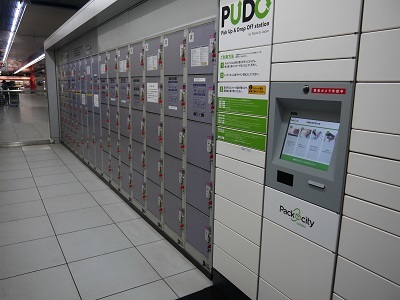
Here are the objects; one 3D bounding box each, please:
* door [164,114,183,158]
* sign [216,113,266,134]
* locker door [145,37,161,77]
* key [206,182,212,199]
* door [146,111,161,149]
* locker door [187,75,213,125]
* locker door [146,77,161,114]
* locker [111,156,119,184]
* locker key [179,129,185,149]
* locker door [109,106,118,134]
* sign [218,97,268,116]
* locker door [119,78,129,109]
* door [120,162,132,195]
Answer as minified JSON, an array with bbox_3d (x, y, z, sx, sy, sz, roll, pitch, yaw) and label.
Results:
[{"bbox_3d":[-0.227,-0.119,2.822,0.030,0.342,0.356,-5,13,-31],"label":"door"},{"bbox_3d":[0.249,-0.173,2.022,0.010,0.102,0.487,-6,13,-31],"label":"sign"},{"bbox_3d":[-0.443,-0.884,3.102,0.030,0.344,0.351,-5,13,-31],"label":"locker door"},{"bbox_3d":[0.066,0.293,2.372,0.025,0.110,0.050,-5,13,-31],"label":"key"},{"bbox_3d":[-0.453,-0.191,3.200,0.030,0.344,0.351,-6,13,-31],"label":"door"},{"bbox_3d":[0.004,-0.388,2.425,0.030,0.344,0.351,-6,13,-31],"label":"locker door"},{"bbox_3d":[-0.455,-0.537,3.153,0.030,0.345,0.362,-5,13,-31],"label":"locker door"},{"bbox_3d":[-1.145,0.267,4.418,0.030,0.347,0.358,-6,13,-31],"label":"locker"},{"bbox_3d":[-0.151,-0.097,2.636,0.045,0.170,0.070,-6,13,-31],"label":"locker key"},{"bbox_3d":[-1.143,-0.415,4.303,0.030,0.346,0.362,-5,13,-31],"label":"locker door"},{"bbox_3d":[0.249,-0.275,2.032,0.010,0.098,0.497,-6,13,-31],"label":"sign"},{"bbox_3d":[-0.883,-0.667,3.787,0.030,0.335,0.355,-6,13,-31],"label":"locker door"},{"bbox_3d":[-0.918,0.347,4.041,0.030,0.340,0.351,-6,13,-31],"label":"door"}]

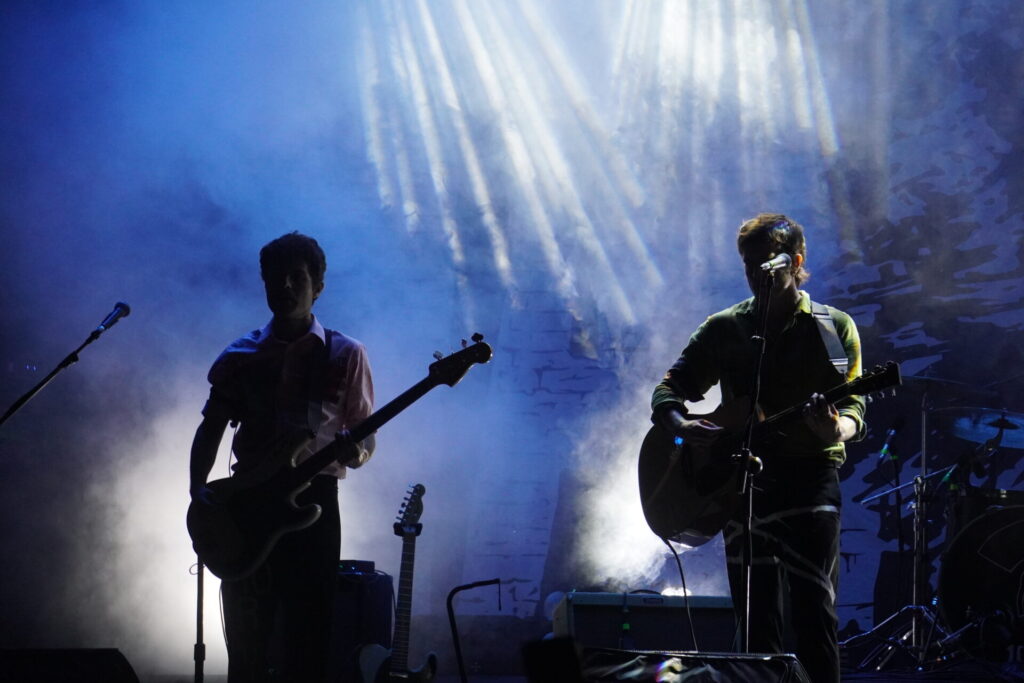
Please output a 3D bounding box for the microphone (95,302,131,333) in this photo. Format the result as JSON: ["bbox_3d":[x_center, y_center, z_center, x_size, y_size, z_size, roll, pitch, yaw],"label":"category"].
[{"bbox_3d":[-1.242,-0.076,20.600,0.052,0.052,0.163,-41,0,37],"label":"microphone"}]

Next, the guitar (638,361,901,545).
[{"bbox_3d":[0.801,0.287,20.162,1.042,0.404,0.118,-27,-32,35],"label":"guitar"}]

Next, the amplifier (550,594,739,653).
[{"bbox_3d":[0.460,1.109,22.007,0.592,0.485,0.250,1,-16,-11],"label":"amplifier"}]

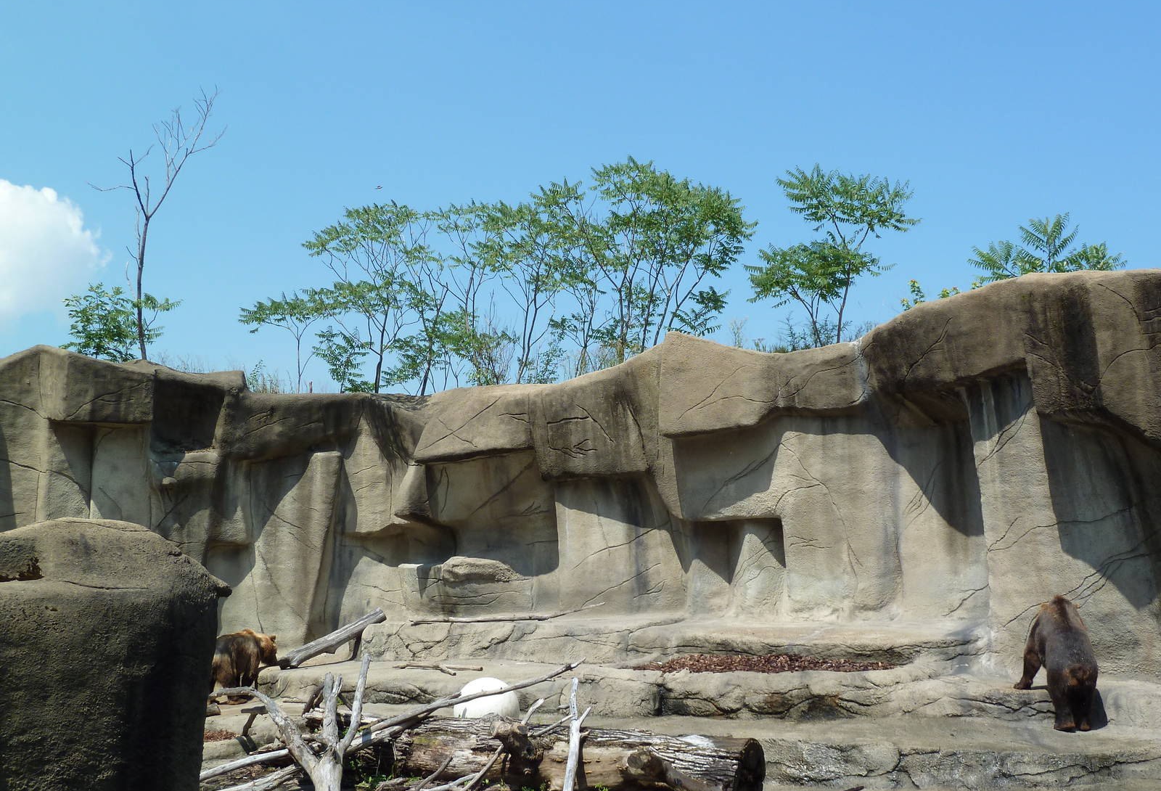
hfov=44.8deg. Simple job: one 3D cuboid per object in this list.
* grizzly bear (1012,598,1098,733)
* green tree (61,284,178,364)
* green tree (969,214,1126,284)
[{"bbox_3d":[5.800,3.249,17.050,0.800,1.460,1.650,-1,-4,8],"label":"grizzly bear"},{"bbox_3d":[-7.751,-1.086,23.655,1.940,1.620,1.700,0,-4,0],"label":"green tree"},{"bbox_3d":[6.968,-1.996,21.017,2.280,1.430,1.900,0,-4,0],"label":"green tree"}]

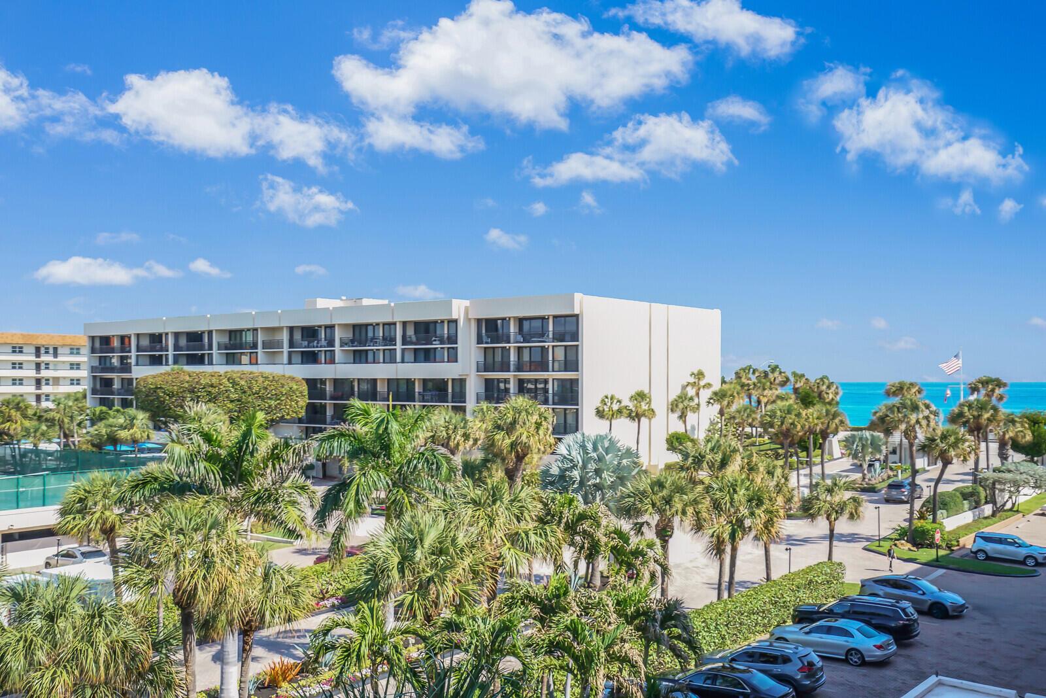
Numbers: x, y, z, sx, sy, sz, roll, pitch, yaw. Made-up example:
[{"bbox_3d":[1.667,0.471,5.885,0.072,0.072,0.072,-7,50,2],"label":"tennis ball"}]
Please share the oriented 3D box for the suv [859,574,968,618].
[{"bbox_3d":[18.300,11.425,47.870,4.750,1.620,1.920,-1,-2,38],"label":"suv"}]

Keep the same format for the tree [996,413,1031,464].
[{"bbox_3d":[50.033,9.836,103.745,3.590,6.580,3.590,0,-2,0],"label":"tree"}]

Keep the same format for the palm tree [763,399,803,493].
[{"bbox_3d":[23.100,9.110,89.760,3.700,9.180,3.700,0,-2,0],"label":"palm tree"}]

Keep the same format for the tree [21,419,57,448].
[{"bbox_3d":[-52.251,10.395,109.731,3.512,5.714,3.512,1,-2,-25],"label":"tree"}]

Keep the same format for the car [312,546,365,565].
[{"bbox_3d":[-9.650,11.966,57.655,1.840,1.470,4.700,-1,-2,40],"label":"car"}]

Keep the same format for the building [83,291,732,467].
[{"bbox_3d":[-19.113,5.387,126.335,80.500,18.900,28.300,-1,-2,37],"label":"building"}]

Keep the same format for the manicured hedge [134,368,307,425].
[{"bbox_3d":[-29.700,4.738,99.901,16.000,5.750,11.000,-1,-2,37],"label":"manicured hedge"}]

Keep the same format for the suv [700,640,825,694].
[{"bbox_3d":[8.500,11.392,36.904,4.690,1.720,1.840,-1,-2,37],"label":"suv"}]

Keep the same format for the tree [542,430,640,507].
[{"bbox_3d":[3.544,8.325,52.816,5.190,8.023,5.190,0,-2,4],"label":"tree"}]

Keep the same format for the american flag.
[{"bbox_3d":[49.598,1.753,118.002,3.000,2.500,0.450,1,-2,-18],"label":"american flag"}]

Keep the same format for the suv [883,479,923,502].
[{"bbox_3d":[32.262,11.985,85.934,1.900,1.680,4.700,-1,-2,39],"label":"suv"}]

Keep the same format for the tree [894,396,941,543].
[{"bbox_3d":[26.050,8.084,67.281,3.100,9.830,3.100,0,-2,0],"label":"tree"}]

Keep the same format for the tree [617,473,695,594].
[{"bbox_3d":[6.441,8.996,47.744,3.860,6.580,3.860,0,-2,0],"label":"tree"}]

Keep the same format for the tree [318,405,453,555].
[{"bbox_3d":[-5.579,7.112,40.799,5.670,10.120,5.670,0,-2,0],"label":"tree"}]

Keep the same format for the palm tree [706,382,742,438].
[{"bbox_3d":[24.027,9.088,121.777,4.040,10.054,4.040,0,-2,11],"label":"palm tree"}]

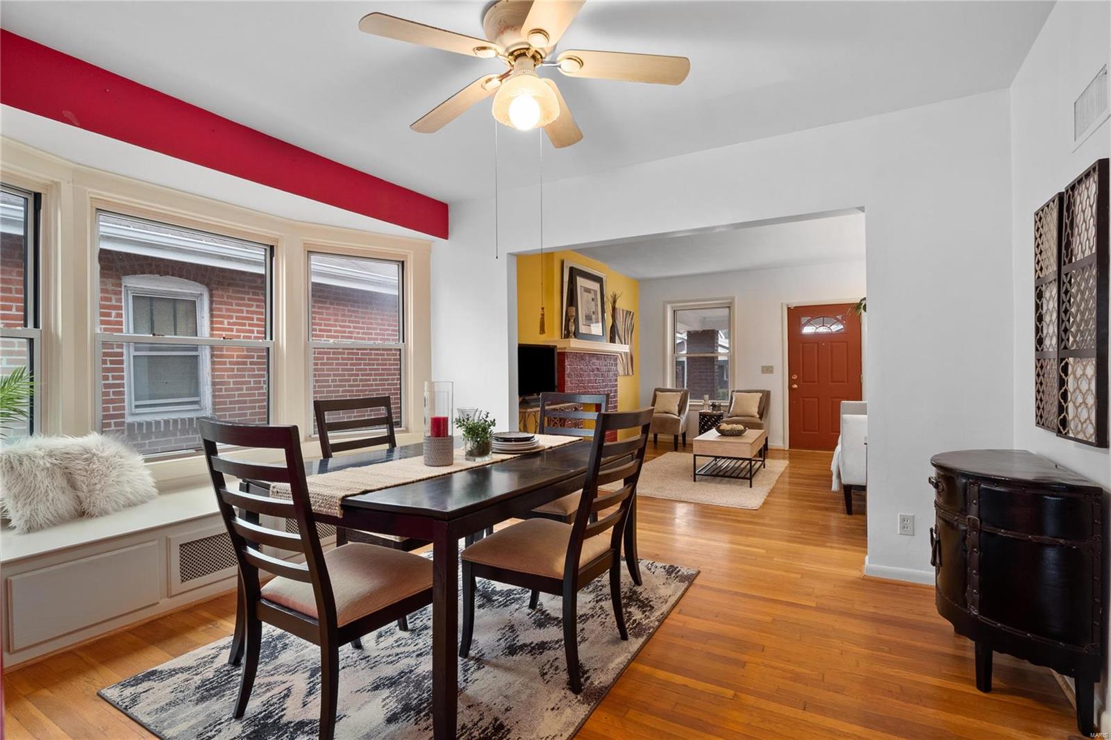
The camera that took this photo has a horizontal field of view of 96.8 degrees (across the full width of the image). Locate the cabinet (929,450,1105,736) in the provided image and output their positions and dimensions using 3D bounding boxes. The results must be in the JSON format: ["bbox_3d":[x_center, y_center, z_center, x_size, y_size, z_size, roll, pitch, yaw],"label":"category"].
[{"bbox_3d":[1.708,0.767,1.944,0.400,0.814,0.830,0,0,31],"label":"cabinet"}]

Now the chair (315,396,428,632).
[{"bbox_3d":[-0.837,0.671,2.588,0.660,1.030,0.500,0,0,29],"label":"chair"}]

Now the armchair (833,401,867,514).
[{"bbox_3d":[3.152,0.757,4.559,0.840,0.810,1.950,0,0,31],"label":"armchair"}]

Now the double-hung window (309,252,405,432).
[{"bbox_3d":[-1.712,-0.217,4.277,0.768,1.508,0.100,0,0,-31],"label":"double-hung window"}]

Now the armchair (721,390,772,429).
[{"bbox_3d":[2.698,0.731,6.952,0.580,0.880,0.680,0,0,30],"label":"armchair"}]

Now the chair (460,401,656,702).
[{"bbox_3d":[0.011,0.663,2.063,0.630,1.012,0.520,0,0,31],"label":"chair"}]

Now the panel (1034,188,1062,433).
[{"bbox_3d":[1.993,-0.212,1.985,0.029,0.917,0.297,0,0,32],"label":"panel"}]

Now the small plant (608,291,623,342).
[{"bbox_3d":[0.810,-0.726,6.831,0.180,0.757,0.170,0,0,31],"label":"small plant"}]

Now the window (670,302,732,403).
[{"bbox_3d":[2.304,-0.280,7.787,0.941,1.581,0.100,0,0,31],"label":"window"}]

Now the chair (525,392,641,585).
[{"bbox_3d":[-0.048,0.659,2.854,0.510,1.015,0.620,0,0,31],"label":"chair"}]

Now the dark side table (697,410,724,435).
[{"bbox_3d":[2.292,0.896,7.279,0.320,0.550,0.320,0,0,30],"label":"dark side table"}]

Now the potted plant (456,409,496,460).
[{"bbox_3d":[-0.399,0.317,2.478,0.200,0.245,0.200,0,0,0],"label":"potted plant"}]

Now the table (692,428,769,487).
[{"bbox_3d":[1.964,0.944,5.498,0.575,0.436,1.106,0,0,29],"label":"table"}]

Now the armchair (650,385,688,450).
[{"bbox_3d":[1.681,0.733,7.471,0.580,0.880,0.680,0,0,30],"label":"armchair"}]

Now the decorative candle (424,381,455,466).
[{"bbox_3d":[-0.551,0.248,2.337,0.146,0.385,0.146,0,0,0],"label":"decorative candle"}]

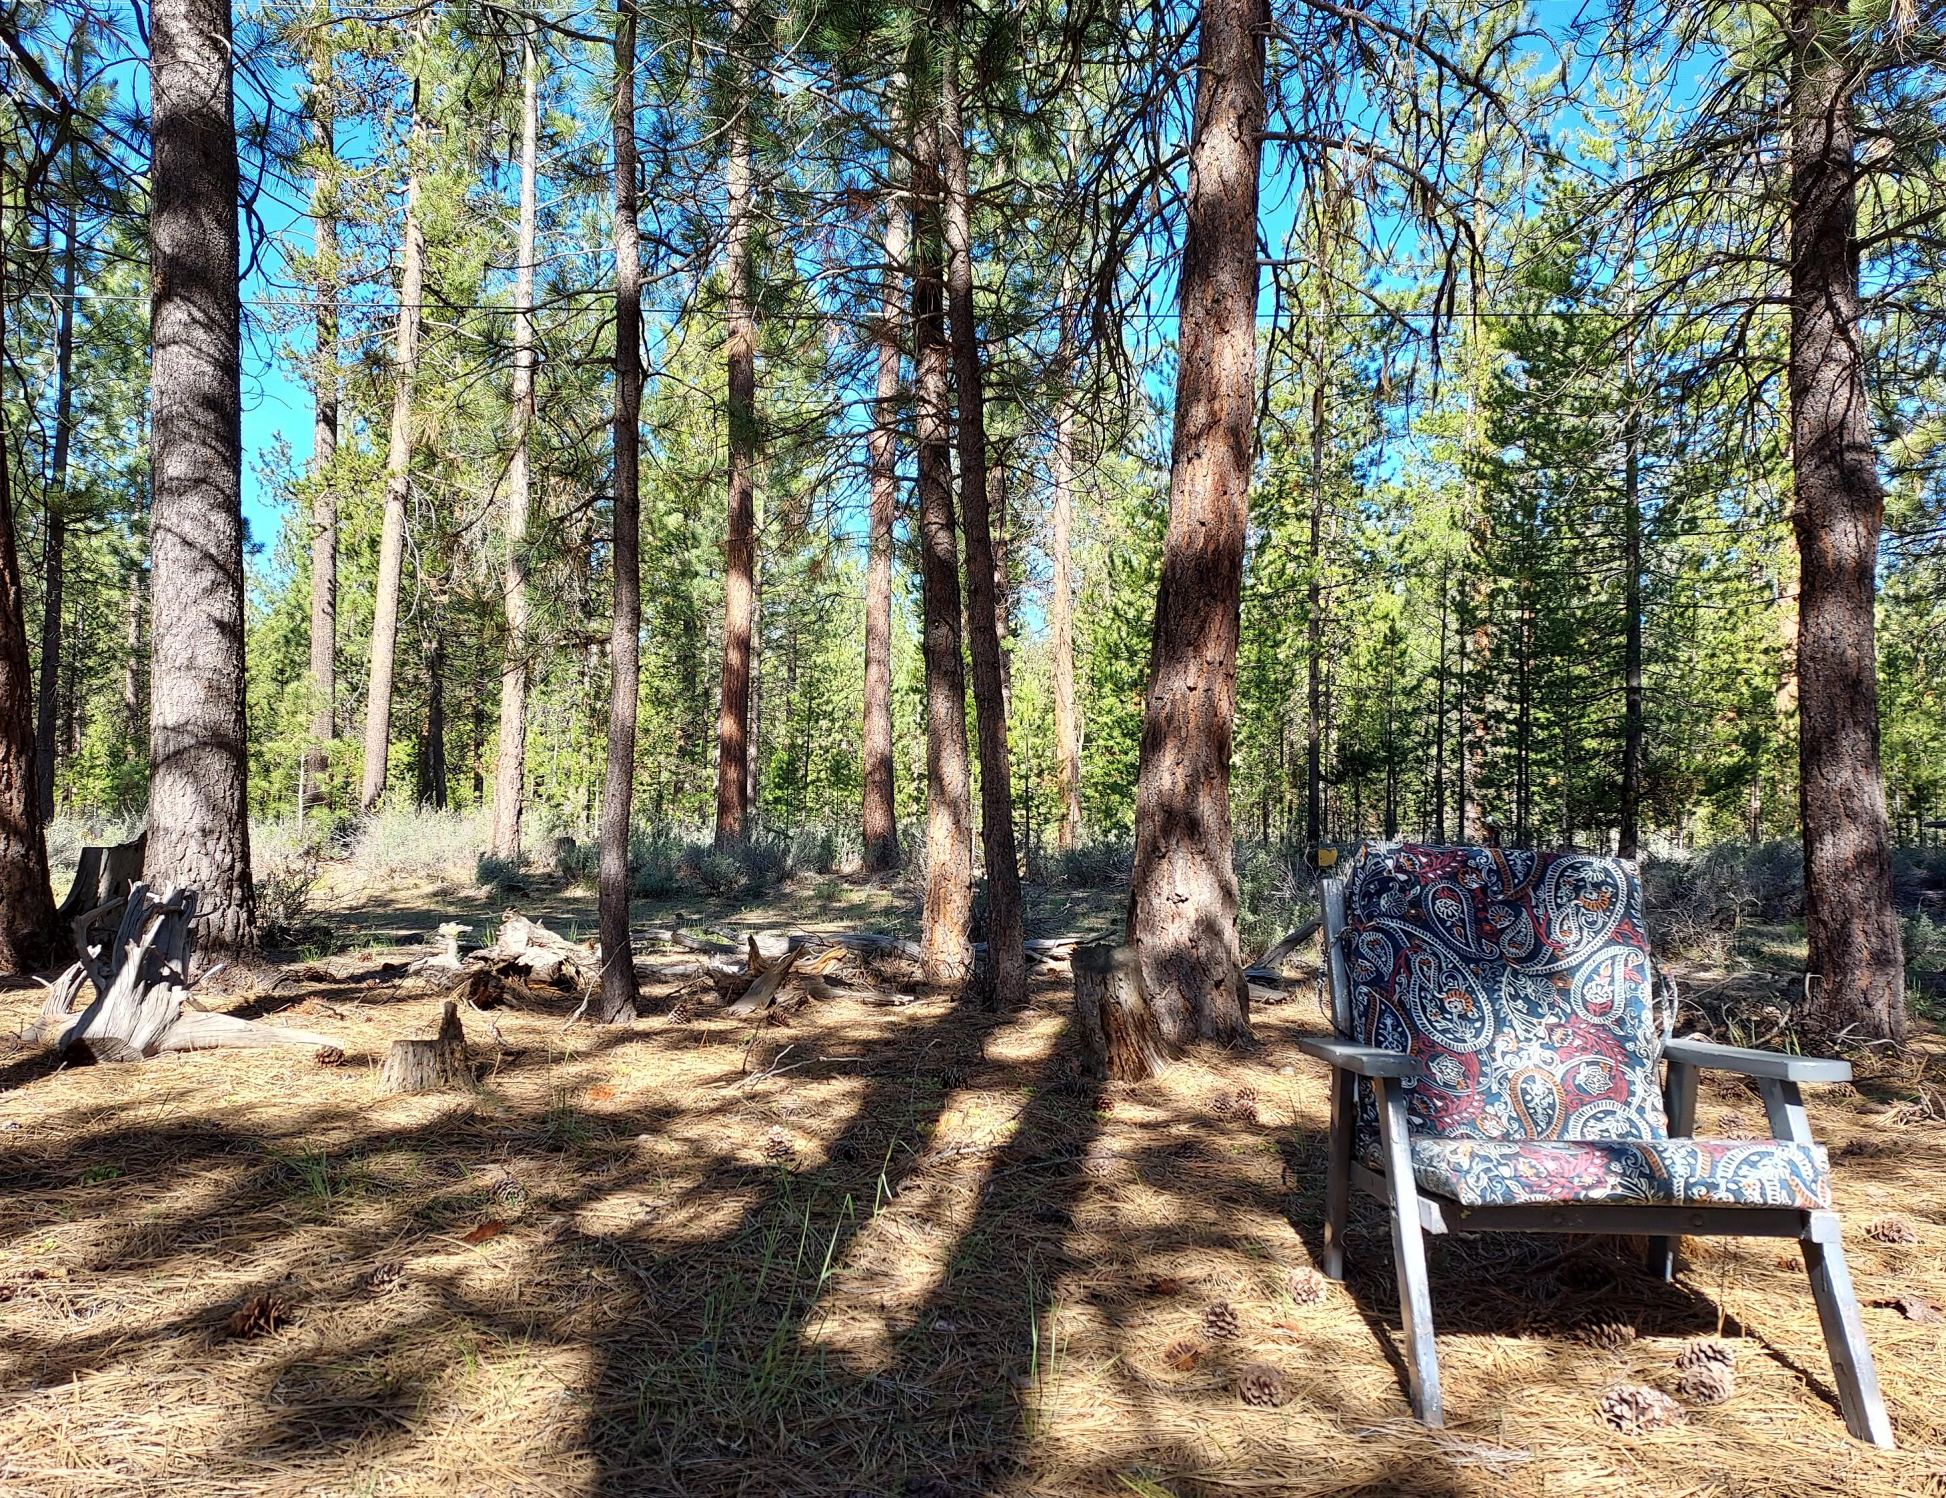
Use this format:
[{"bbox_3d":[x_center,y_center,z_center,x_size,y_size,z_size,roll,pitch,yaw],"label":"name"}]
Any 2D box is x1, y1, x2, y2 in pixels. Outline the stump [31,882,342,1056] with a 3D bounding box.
[{"bbox_3d":[-3.063,0.835,5.400,1.150,0.640,0.620,1,-2,-29],"label":"stump"}]

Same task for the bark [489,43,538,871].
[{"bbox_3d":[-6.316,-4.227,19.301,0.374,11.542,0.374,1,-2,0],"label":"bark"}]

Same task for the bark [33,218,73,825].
[{"bbox_3d":[-13.949,-3.372,21.000,0.420,9.500,0.380,1,-2,-34],"label":"bark"}]

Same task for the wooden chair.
[{"bbox_3d":[1.001,0.607,2.391,0.778,0.850,0.739,0,-2,4],"label":"wooden chair"}]

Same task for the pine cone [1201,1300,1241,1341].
[{"bbox_3d":[0.450,1.039,2.519,0.072,0.068,0.070,0,-2,10],"label":"pine cone"}]

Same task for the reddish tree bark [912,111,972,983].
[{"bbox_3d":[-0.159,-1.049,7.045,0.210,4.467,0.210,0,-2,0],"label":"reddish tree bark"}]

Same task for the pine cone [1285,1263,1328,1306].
[{"bbox_3d":[0.625,1.003,2.591,0.076,0.072,0.072,0,-2,0],"label":"pine cone"}]

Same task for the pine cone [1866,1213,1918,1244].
[{"bbox_3d":[2.035,1.062,3.067,0.110,0.058,0.080,-1,-2,33],"label":"pine cone"}]

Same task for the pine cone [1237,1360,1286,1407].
[{"bbox_3d":[0.467,1.029,2.247,0.080,0.070,0.080,0,-2,12],"label":"pine cone"}]

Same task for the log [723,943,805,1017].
[{"bbox_3d":[-0.923,1.027,6.136,0.350,0.310,0.250,0,-2,0],"label":"log"}]

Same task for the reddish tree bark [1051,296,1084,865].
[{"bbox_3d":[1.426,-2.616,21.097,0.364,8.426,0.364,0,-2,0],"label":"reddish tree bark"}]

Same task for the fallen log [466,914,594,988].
[{"bbox_3d":[-2.214,1.004,6.916,0.641,0.326,0.450,0,-2,0],"label":"fallen log"}]

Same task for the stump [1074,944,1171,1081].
[{"bbox_3d":[0.533,0.927,4.950,0.330,0.430,0.310,0,-2,6],"label":"stump"}]

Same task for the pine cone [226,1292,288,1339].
[{"bbox_3d":[-1.311,1.039,2.538,0.108,0.068,0.080,1,-2,-27],"label":"pine cone"}]

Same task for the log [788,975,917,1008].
[{"bbox_3d":[-0.543,1.095,6.346,0.620,0.110,0.120,-1,-2,20],"label":"log"}]

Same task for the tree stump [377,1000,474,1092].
[{"bbox_3d":[-1.846,0.995,4.680,0.310,0.280,0.290,1,-2,-21],"label":"tree stump"}]

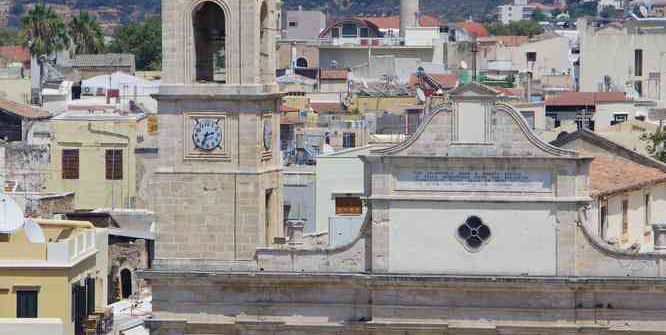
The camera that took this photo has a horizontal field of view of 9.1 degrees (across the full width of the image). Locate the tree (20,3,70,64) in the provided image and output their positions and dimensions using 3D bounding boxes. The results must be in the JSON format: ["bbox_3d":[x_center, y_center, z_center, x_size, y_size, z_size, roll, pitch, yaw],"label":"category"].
[{"bbox_3d":[-22.783,-7.336,330.218,3.900,11.500,3.900,0,2,13],"label":"tree"}]

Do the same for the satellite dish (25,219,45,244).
[{"bbox_3d":[-10.758,2.343,150.000,0.350,0.980,0.880,1,3,30],"label":"satellite dish"}]

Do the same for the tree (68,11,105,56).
[{"bbox_3d":[-19.533,-6.952,330.209,3.000,11.000,3.000,0,2,13],"label":"tree"}]

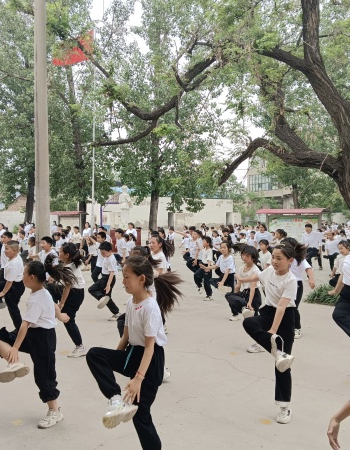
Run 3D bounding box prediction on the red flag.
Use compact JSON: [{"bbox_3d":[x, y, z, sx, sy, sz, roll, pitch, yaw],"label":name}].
[{"bbox_3d":[-4.187,-7.265,18.500,1.700,1.400,0.350,0,2,-12],"label":"red flag"}]

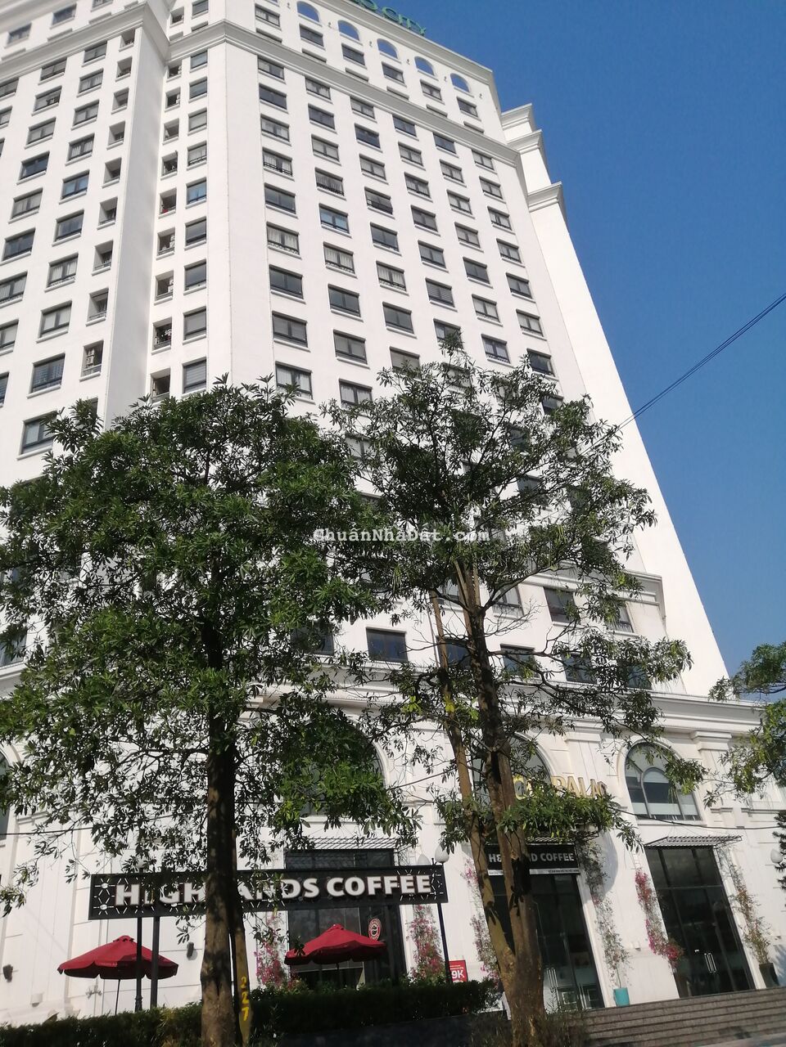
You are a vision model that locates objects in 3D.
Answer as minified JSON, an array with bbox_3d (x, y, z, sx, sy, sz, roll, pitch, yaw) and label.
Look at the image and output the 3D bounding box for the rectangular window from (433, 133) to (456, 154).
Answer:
[{"bbox_3d":[3.568,-26.233,54.661,1.706,1.625,0.200,10,-36,-27],"label":"rectangular window"}]

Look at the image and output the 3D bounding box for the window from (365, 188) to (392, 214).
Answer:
[{"bbox_3d":[-0.851,-19.302,47.201,1.711,1.591,0.200,10,-36,-27],"label":"window"}]

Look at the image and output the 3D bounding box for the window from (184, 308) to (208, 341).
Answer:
[{"bbox_3d":[-9.024,-9.121,36.055,1.176,1.634,0.200,-14,-32,11],"label":"window"}]

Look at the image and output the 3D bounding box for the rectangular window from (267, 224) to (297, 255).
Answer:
[{"bbox_3d":[-5.618,-14.523,40.363,1.757,1.634,0.200,10,-35,-27],"label":"rectangular window"}]

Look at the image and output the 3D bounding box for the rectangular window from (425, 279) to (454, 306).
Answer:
[{"bbox_3d":[2.690,-13.056,44.701,1.740,1.634,0.200,10,-35,-27],"label":"rectangular window"}]

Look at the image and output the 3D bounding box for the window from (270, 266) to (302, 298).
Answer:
[{"bbox_3d":[-5.190,-11.676,38.219,1.620,1.500,0.160,10,-36,-27],"label":"window"}]

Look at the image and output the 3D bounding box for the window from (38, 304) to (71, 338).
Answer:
[{"bbox_3d":[-14.922,-8.997,34.900,1.566,1.634,0.200,-14,-32,11],"label":"window"}]

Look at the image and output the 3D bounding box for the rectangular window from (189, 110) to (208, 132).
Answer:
[{"bbox_3d":[-11.102,-23.048,44.968,1.144,1.619,0.200,-15,-32,12],"label":"rectangular window"}]

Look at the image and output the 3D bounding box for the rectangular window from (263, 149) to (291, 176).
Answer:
[{"bbox_3d":[-6.445,-20.142,44.046,1.716,1.546,0.200,10,-36,-27],"label":"rectangular window"}]

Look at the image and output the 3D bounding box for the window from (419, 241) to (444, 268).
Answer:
[{"bbox_3d":[2.308,-15.777,46.431,1.706,1.757,0.200,10,-36,-27],"label":"window"}]

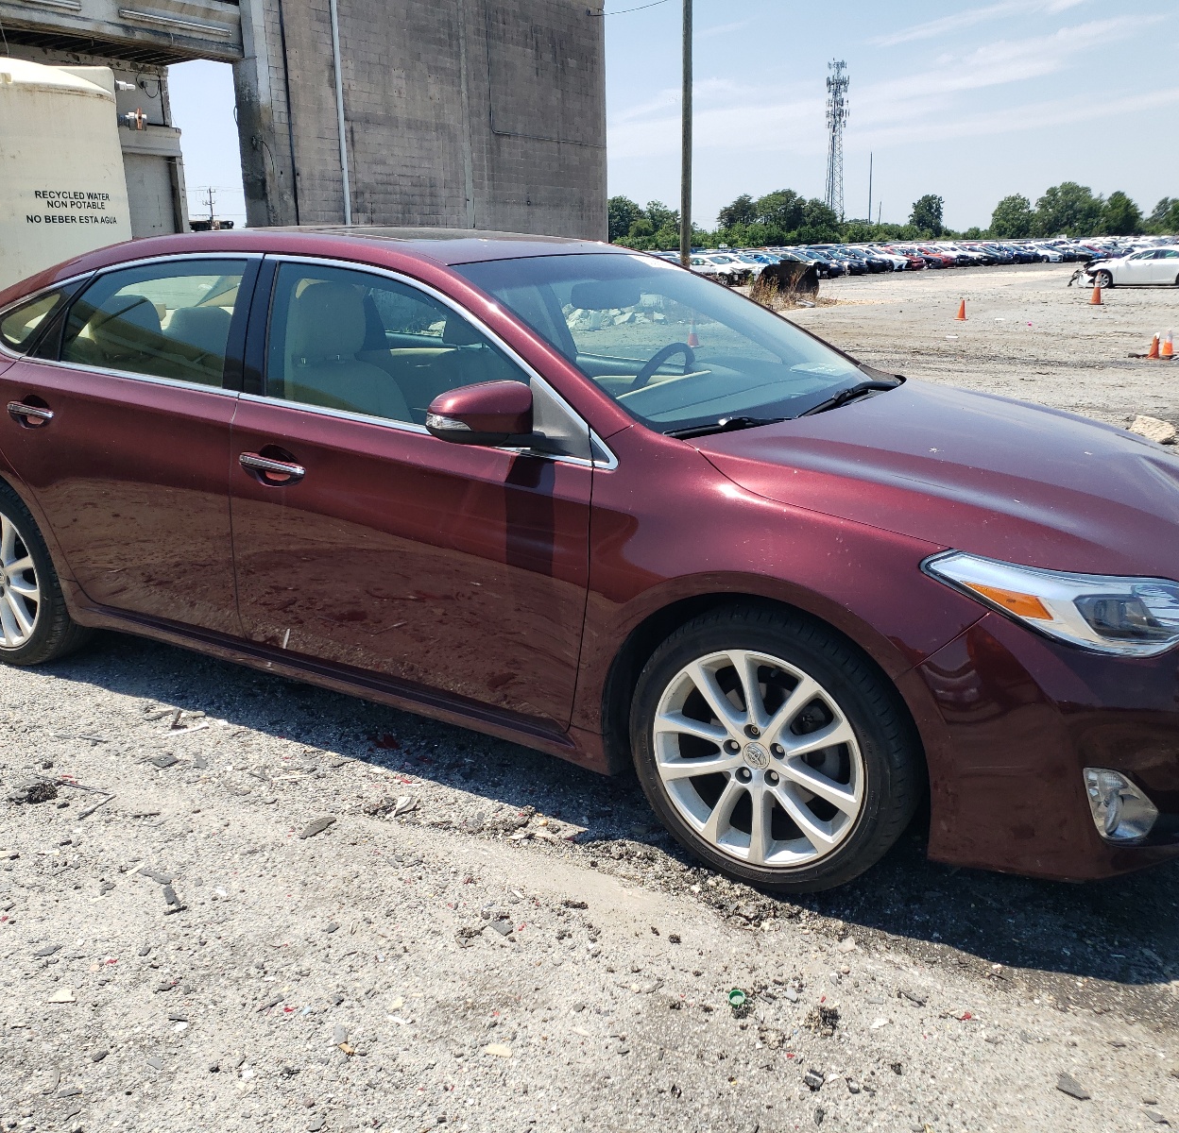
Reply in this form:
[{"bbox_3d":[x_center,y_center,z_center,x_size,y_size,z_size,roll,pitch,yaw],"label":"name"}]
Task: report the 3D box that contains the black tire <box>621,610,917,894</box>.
[{"bbox_3d":[0.421,0.401,2.572,0.660,0.655,0.225,9,18,30],"label":"black tire"}]

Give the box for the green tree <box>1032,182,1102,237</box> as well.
[{"bbox_3d":[84.044,-62.409,200.000,12.274,10.938,11.660,6,17,23],"label":"green tree"}]

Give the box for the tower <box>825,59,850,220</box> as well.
[{"bbox_3d":[66.428,-111.372,309.884,7.000,50.000,7.000,-1,15,0],"label":"tower"}]

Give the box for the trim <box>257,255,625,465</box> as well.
[{"bbox_3d":[-0.421,-0.535,2.809,1.210,0.467,0.170,9,18,31],"label":"trim"}]

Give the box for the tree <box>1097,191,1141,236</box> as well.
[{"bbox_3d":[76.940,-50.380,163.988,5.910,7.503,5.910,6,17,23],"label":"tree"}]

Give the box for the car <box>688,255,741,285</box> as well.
[{"bbox_3d":[6.150,-14.950,57.200,4.700,1.450,1.820,11,20,37],"label":"car"}]

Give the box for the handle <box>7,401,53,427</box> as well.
[{"bbox_3d":[-1.758,-0.484,3.574,0.215,0.042,0.050,9,18,30],"label":"handle"}]

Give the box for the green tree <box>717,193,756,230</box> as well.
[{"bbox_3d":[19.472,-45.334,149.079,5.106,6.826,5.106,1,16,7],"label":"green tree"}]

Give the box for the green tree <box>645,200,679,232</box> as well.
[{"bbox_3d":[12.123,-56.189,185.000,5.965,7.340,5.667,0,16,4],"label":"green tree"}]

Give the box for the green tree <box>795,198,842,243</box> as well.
[{"bbox_3d":[35.107,-52.075,176.277,7.300,9.600,7.300,-1,15,0],"label":"green tree"}]

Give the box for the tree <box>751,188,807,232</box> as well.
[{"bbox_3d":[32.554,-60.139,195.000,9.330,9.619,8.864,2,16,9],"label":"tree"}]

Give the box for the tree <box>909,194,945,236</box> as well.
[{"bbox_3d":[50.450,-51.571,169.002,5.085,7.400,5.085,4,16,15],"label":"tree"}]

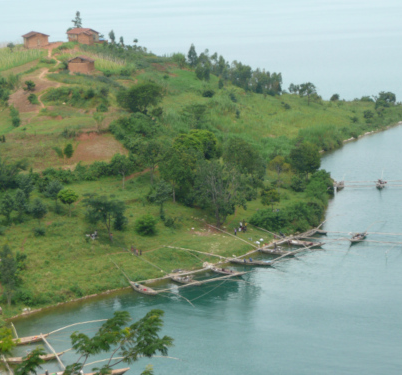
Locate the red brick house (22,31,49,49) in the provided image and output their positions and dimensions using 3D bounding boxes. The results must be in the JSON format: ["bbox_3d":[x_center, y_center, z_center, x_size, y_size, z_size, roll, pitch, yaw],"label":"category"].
[{"bbox_3d":[-50.965,-45.484,427.000,7.000,4.800,7.200,-3,10,-17],"label":"red brick house"}]

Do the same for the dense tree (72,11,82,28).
[{"bbox_3d":[-37.380,-49.290,418.000,3.200,8.000,3.200,-1,9,0],"label":"dense tree"}]

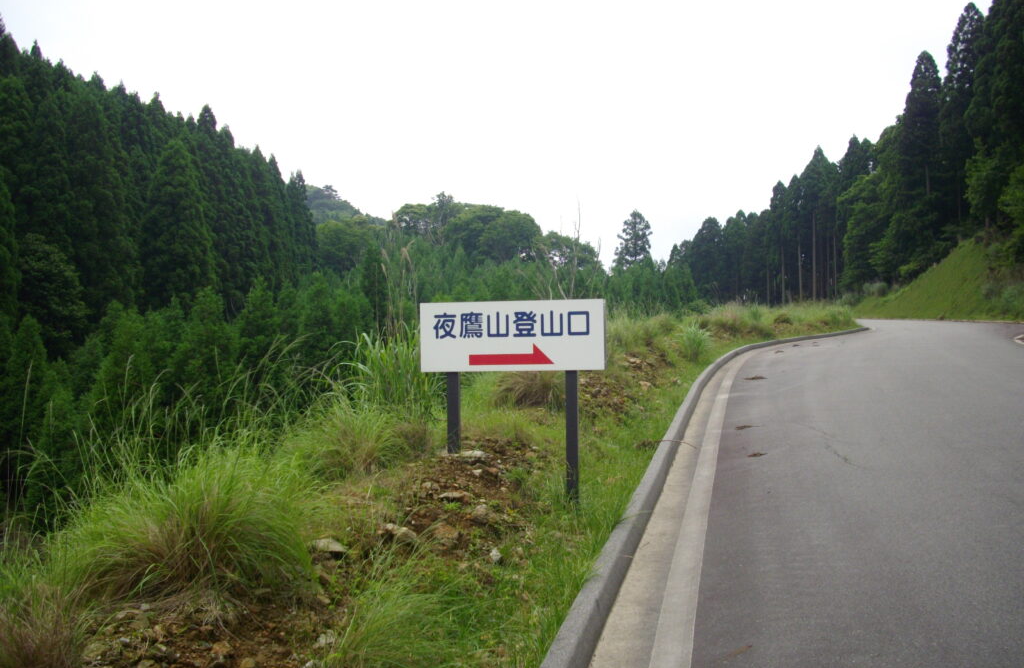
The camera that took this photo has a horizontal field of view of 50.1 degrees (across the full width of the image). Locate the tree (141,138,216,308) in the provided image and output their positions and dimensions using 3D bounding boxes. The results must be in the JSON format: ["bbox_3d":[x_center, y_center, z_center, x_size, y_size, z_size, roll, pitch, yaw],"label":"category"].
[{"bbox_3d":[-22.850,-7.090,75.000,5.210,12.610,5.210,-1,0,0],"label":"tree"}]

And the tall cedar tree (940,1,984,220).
[{"bbox_3d":[29.700,-14.110,72.000,3.160,15.390,3.160,-1,0,0],"label":"tall cedar tree"}]

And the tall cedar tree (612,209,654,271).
[{"bbox_3d":[14.310,-9.210,130.000,4.870,10.930,4.870,-1,0,0],"label":"tall cedar tree"}]

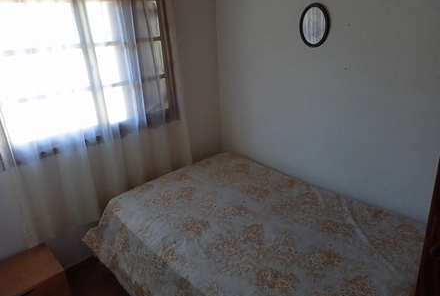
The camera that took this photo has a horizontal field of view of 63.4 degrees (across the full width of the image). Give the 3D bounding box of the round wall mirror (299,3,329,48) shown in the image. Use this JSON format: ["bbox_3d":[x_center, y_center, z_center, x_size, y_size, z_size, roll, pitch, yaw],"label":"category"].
[{"bbox_3d":[0.596,-0.779,2.253,0.025,0.268,0.230,-19,26,-36],"label":"round wall mirror"}]

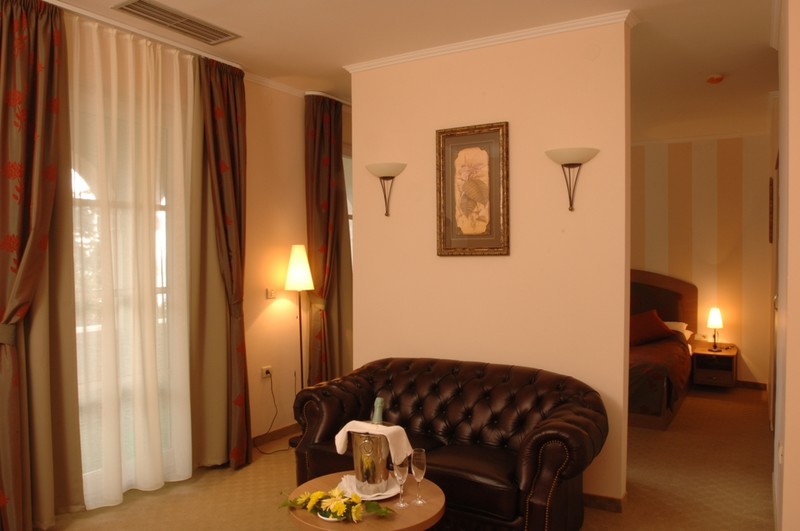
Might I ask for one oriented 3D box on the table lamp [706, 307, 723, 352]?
[{"bbox_3d":[3.393,0.685,5.980,0.170,0.480,0.170,1,2,29],"label":"table lamp"}]

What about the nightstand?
[{"bbox_3d":[3.417,1.071,6.000,0.420,0.390,0.400,1,2,29],"label":"nightstand"}]

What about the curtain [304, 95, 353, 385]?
[{"bbox_3d":[-0.578,0.005,4.626,0.180,2.687,0.410,1,1,35],"label":"curtain"}]

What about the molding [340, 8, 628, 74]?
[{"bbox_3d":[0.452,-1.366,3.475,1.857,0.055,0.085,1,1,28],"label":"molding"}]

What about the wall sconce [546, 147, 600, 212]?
[{"bbox_3d":[0.970,-0.478,3.123,0.288,0.355,0.150,1,1,28],"label":"wall sconce"}]

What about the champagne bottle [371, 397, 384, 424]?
[{"bbox_3d":[-0.096,0.725,2.360,0.088,0.320,0.088,5,-3,0],"label":"champagne bottle"}]

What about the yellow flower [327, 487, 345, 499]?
[{"bbox_3d":[-0.248,0.875,2.130,0.072,0.045,0.060,0,1,3],"label":"yellow flower"}]

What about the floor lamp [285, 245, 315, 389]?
[{"bbox_3d":[-0.783,0.625,4.436,0.250,1.578,0.250,0,1,0],"label":"floor lamp"}]

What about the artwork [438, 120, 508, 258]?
[{"bbox_3d":[0.449,-0.466,3.480,0.479,0.811,0.030,1,1,28],"label":"artwork"}]

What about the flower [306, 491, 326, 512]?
[{"bbox_3d":[-0.315,0.889,2.090,0.070,0.070,0.075,-1,1,-17],"label":"flower"}]

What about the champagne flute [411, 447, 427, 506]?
[{"bbox_3d":[0.073,0.829,2.197,0.060,0.213,0.060,0,1,0],"label":"champagne flute"}]

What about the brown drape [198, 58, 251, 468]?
[{"bbox_3d":[-1.242,0.022,3.934,0.190,2.790,0.350,1,2,33],"label":"brown drape"}]

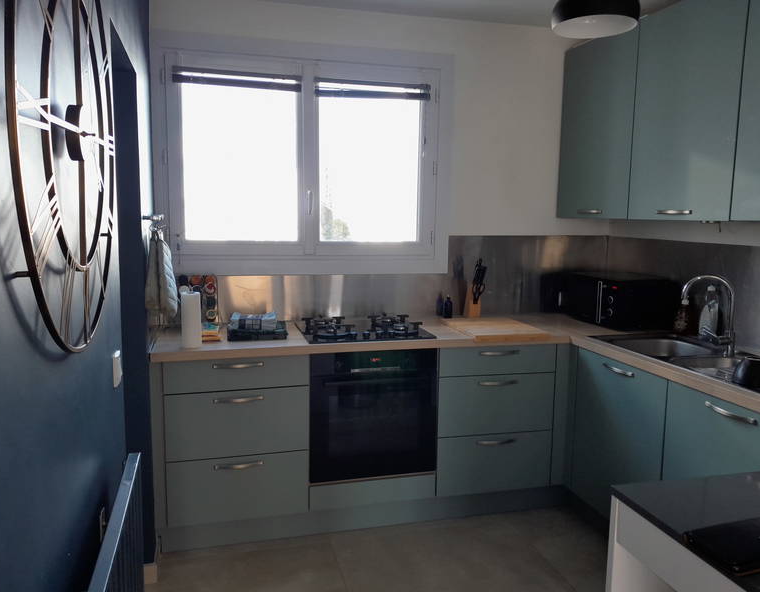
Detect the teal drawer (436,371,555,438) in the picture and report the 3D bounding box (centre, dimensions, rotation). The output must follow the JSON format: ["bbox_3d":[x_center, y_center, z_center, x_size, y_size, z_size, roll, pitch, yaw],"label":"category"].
[{"bbox_3d":[0.500,0.487,3.064,0.595,0.287,0.510,-1,8,-15],"label":"teal drawer"}]

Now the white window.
[{"bbox_3d":[-0.353,-0.688,3.077,1.517,1.155,0.090,-1,8,-15],"label":"white window"}]

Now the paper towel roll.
[{"bbox_3d":[-0.802,0.098,2.523,0.086,0.228,0.086,-1,8,-15],"label":"paper towel roll"}]

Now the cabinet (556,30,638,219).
[{"bbox_3d":[1.296,-0.873,3.163,0.353,0.928,0.622,-1,8,-15],"label":"cabinet"}]

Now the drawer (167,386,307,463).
[{"bbox_3d":[-0.659,0.510,2.755,0.592,0.287,0.510,-1,8,-15],"label":"drawer"}]

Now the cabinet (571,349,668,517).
[{"bbox_3d":[1.292,0.630,2.651,0.570,0.717,0.595,-1,8,-15],"label":"cabinet"}]

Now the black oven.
[{"bbox_3d":[-0.087,0.505,2.929,0.596,0.588,0.570,-1,8,-15],"label":"black oven"}]

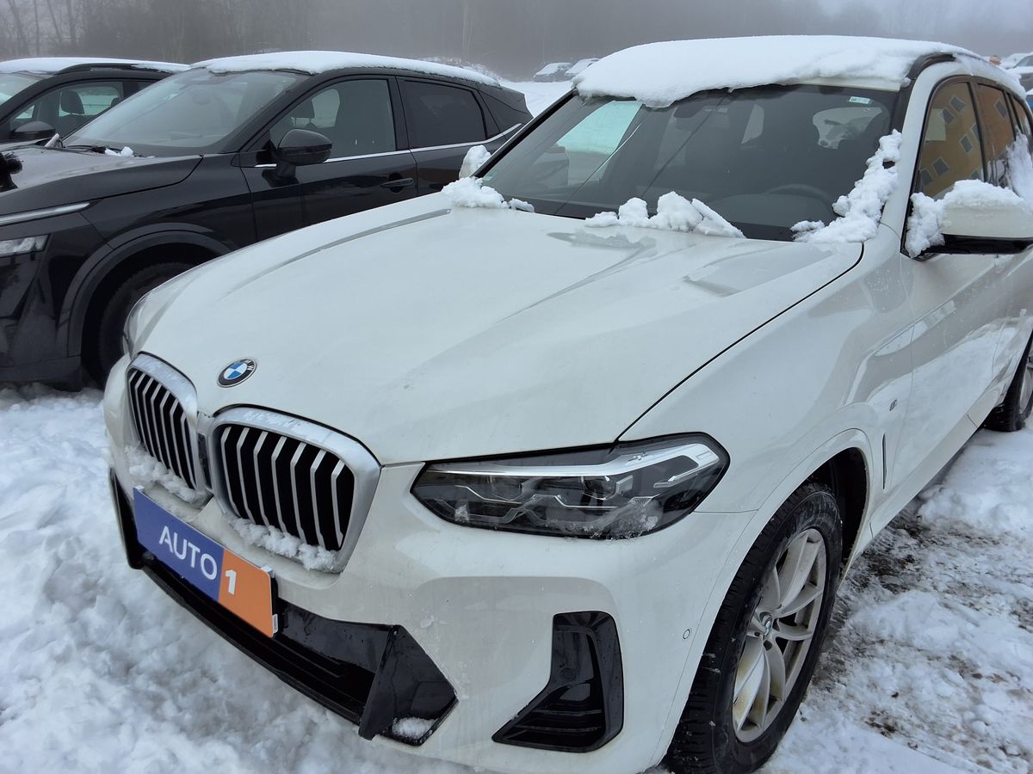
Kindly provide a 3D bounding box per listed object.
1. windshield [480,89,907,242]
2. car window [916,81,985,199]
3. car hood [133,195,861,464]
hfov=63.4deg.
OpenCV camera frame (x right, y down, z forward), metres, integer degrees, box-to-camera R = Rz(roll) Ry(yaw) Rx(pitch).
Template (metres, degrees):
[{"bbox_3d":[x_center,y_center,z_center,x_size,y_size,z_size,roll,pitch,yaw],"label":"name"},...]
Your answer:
[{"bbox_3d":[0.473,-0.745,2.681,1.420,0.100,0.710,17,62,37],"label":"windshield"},{"bbox_3d":[1.290,-0.691,2.502,0.080,0.460,0.980,-11,6,43],"label":"car window"},{"bbox_3d":[-0.143,-0.239,2.091,1.560,0.310,1.400,17,24,37],"label":"car hood"}]

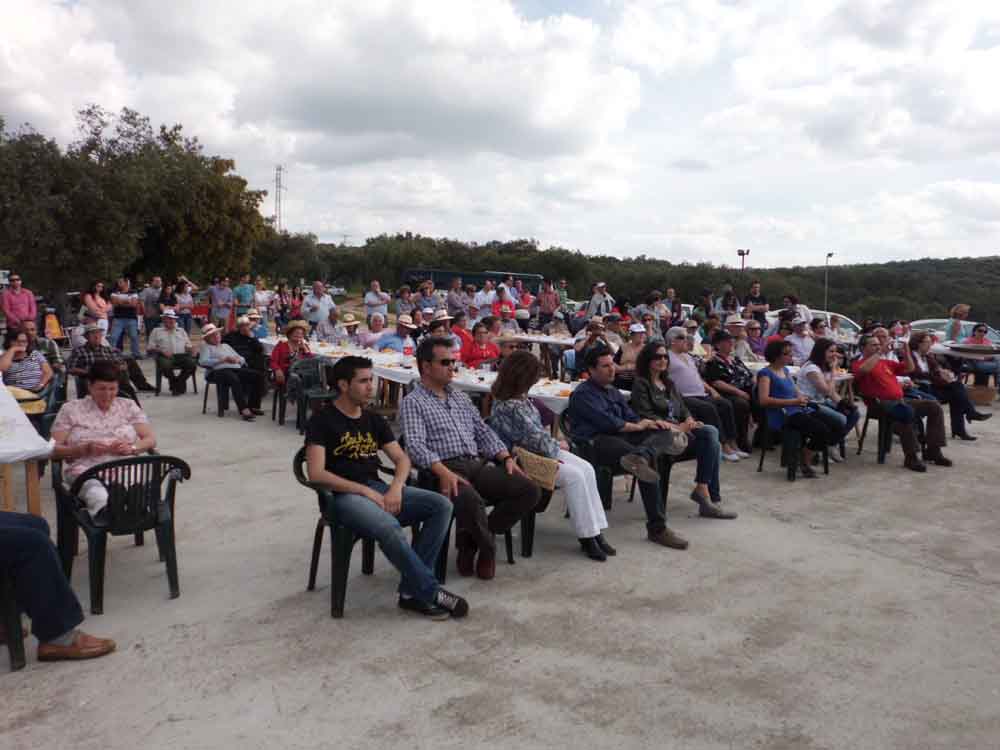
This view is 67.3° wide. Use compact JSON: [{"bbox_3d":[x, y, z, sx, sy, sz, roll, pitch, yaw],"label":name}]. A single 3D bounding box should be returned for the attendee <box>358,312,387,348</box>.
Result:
[{"bbox_3d":[-1.774,-0.224,10.700,0.550,1.270,0.720,0,7,-9],"label":"attendee"}]

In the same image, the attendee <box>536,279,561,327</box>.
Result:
[{"bbox_3d":[0.991,-1.090,15.480,0.520,1.760,0.330,-1,7,-11],"label":"attendee"}]

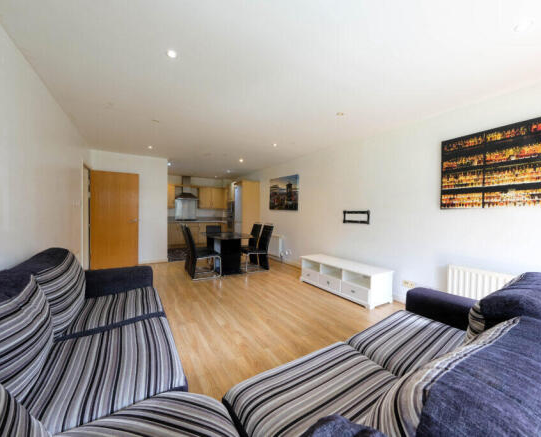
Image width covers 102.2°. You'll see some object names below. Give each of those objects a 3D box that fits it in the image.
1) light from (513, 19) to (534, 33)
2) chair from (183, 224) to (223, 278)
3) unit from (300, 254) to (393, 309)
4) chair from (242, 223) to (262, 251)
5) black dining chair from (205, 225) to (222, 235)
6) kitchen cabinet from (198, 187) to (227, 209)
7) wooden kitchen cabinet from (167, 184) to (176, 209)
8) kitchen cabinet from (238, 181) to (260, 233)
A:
[{"bbox_3d":[1.674,-1.277,1.445,0.085,0.025,0.085,0,1,-31],"label":"light"},{"bbox_3d":[-1.302,0.609,4.138,0.650,0.960,0.440,0,1,-31],"label":"chair"},{"bbox_3d":[1.125,0.930,3.466,0.485,0.440,1.390,0,1,-31],"label":"unit"},{"bbox_3d":[-0.572,0.608,5.142,0.620,0.950,0.440,0,1,-31],"label":"chair"},{"bbox_3d":[-1.365,0.599,5.351,0.430,0.940,0.620,0,1,-31],"label":"black dining chair"},{"bbox_3d":[-2.039,-0.684,7.568,0.960,0.710,0.330,0,1,-31],"label":"kitchen cabinet"},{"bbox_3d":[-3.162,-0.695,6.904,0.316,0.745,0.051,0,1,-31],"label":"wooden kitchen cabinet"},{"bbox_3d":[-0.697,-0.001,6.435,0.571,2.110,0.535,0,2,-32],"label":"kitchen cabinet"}]

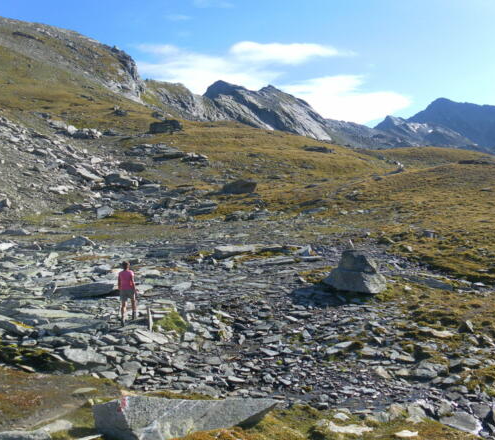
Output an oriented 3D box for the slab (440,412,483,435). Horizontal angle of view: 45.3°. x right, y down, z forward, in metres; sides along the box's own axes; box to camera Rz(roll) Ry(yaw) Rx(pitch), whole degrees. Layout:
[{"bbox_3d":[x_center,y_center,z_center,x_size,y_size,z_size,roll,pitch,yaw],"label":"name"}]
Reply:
[{"bbox_3d":[2.705,2.559,7.500,0.520,0.170,0.380,0,1,0],"label":"slab"}]

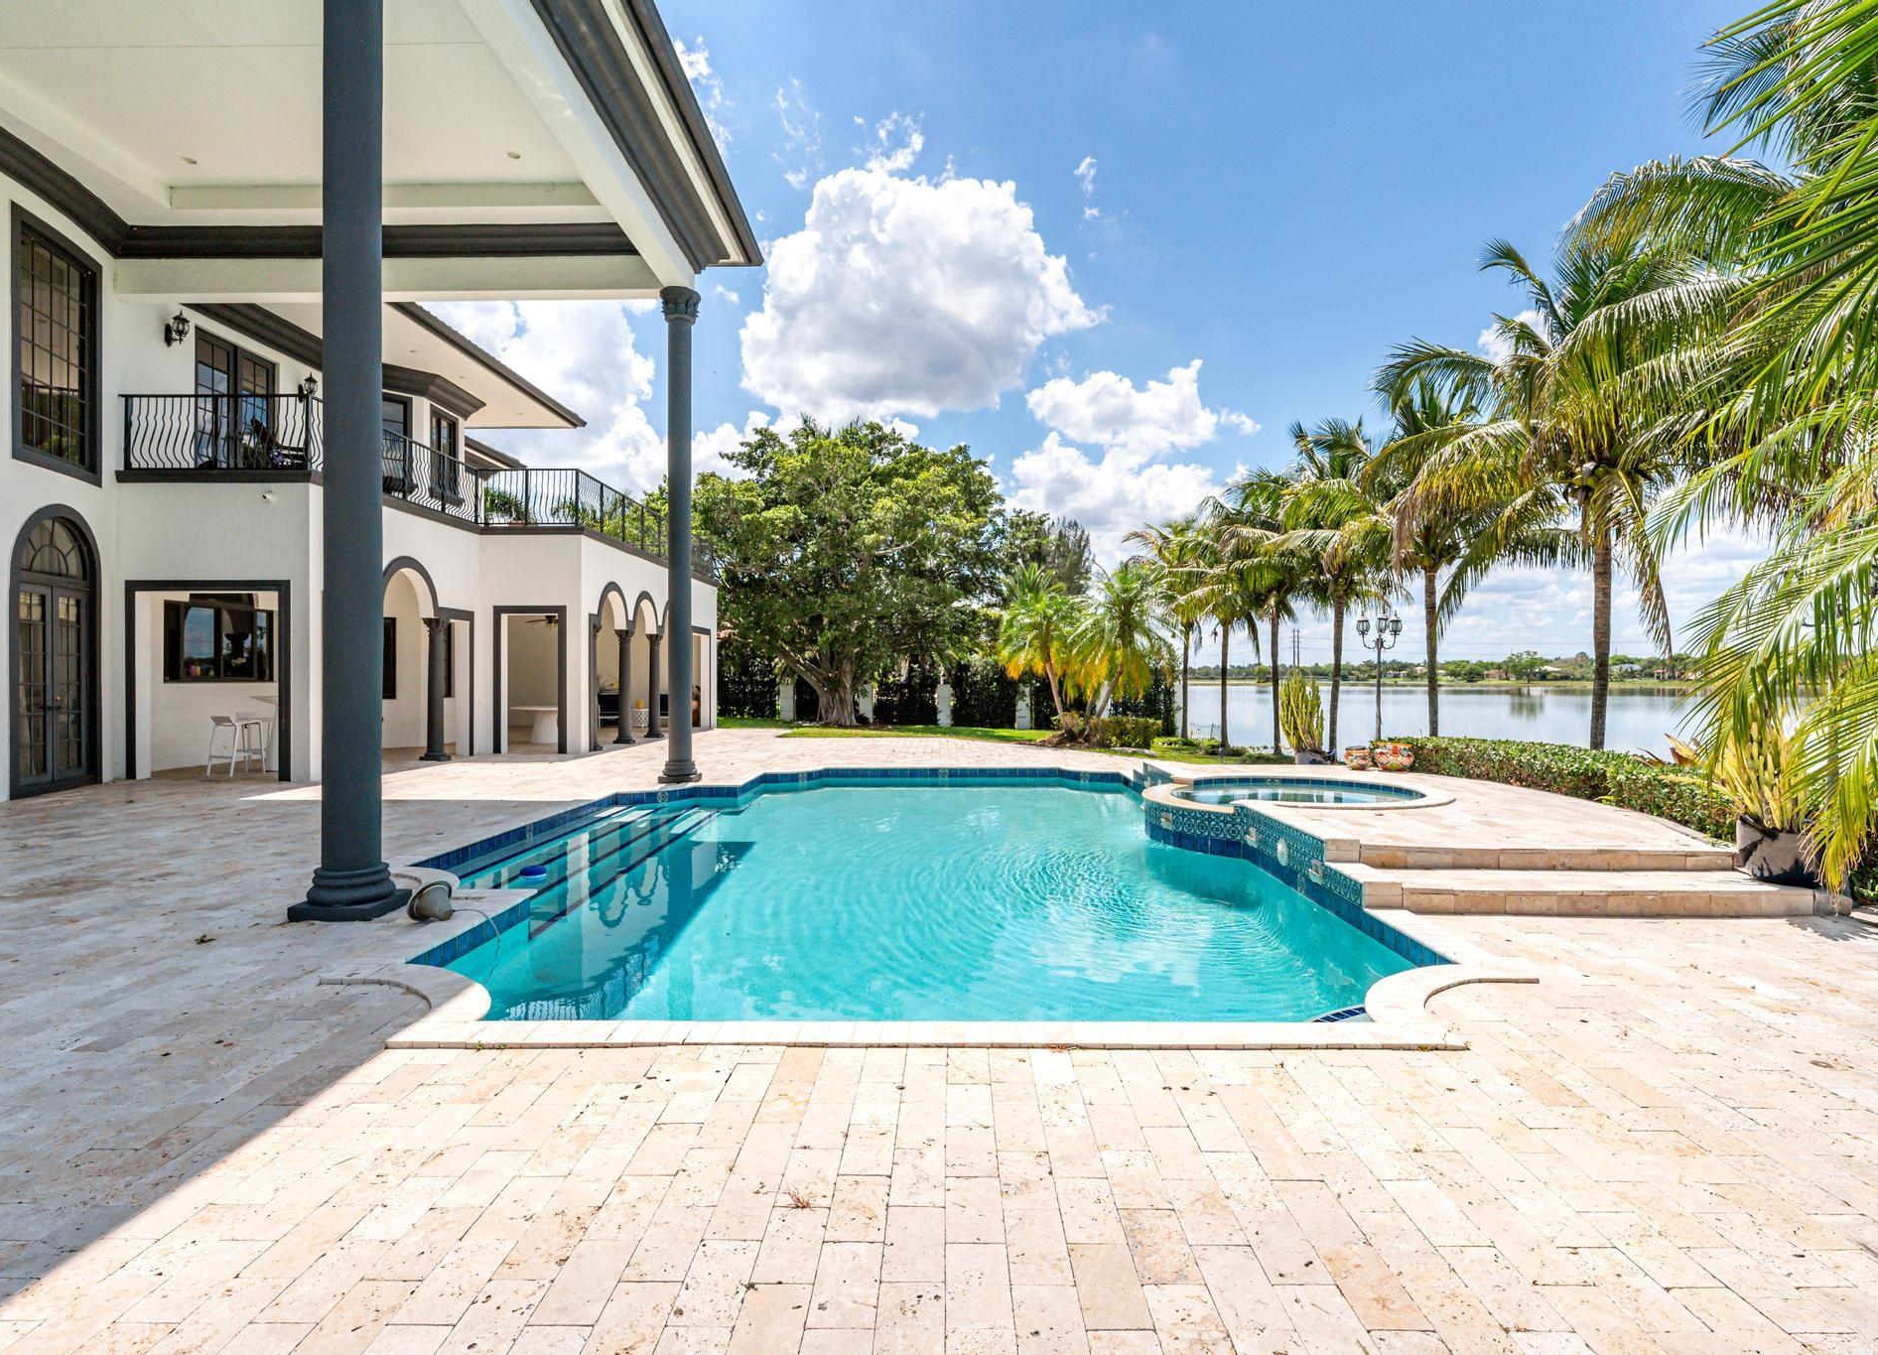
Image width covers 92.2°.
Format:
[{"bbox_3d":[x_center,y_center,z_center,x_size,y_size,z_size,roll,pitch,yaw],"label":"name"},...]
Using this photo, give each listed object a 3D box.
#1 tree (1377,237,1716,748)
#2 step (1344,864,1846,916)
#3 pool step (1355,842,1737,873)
[{"bbox_3d":[6.797,-1.661,9.700,4.200,6.160,4.200,0,0,0],"label":"tree"},{"bbox_3d":[4.120,1.385,5.850,2.820,0.155,0.620,0,0,1],"label":"step"},{"bbox_3d":[4.100,1.240,6.300,2.620,0.150,0.400,0,0,1],"label":"pool step"}]

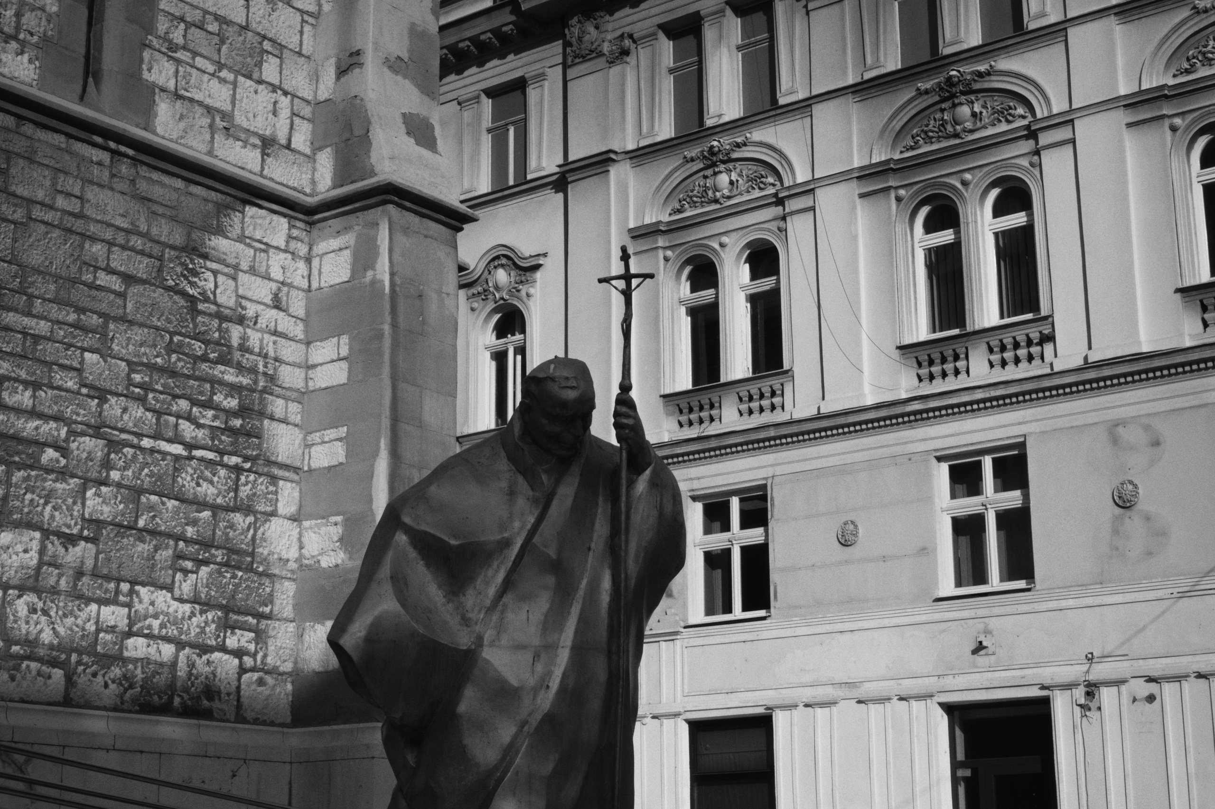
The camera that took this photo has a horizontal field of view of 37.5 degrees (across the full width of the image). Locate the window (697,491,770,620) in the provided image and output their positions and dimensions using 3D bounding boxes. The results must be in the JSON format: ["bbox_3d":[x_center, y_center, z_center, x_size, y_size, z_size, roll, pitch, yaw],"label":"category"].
[{"bbox_3d":[1.954,2.317,27.297,1.458,1.958,0.200,-11,-19,35],"label":"window"}]

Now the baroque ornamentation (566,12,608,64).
[{"bbox_3d":[-0.345,-6.368,30.976,0.918,0.793,0.220,-11,-17,35],"label":"baroque ornamentation"}]

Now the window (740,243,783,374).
[{"bbox_3d":[2.488,-1.493,27.918,0.783,2.205,0.200,-11,-19,35],"label":"window"}]

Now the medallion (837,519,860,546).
[{"bbox_3d":[3.482,1.870,25.940,0.369,0.369,0.060,-11,-19,35],"label":"medallion"}]

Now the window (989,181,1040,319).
[{"bbox_3d":[5.823,-2.180,25.728,0.793,2.018,0.180,-11,-17,35],"label":"window"}]

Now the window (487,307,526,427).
[{"bbox_3d":[-1.658,-0.655,30.926,0.976,2.194,0.200,-11,-19,35],"label":"window"}]

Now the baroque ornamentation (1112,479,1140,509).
[{"bbox_3d":[6.815,1.178,23.527,0.358,0.362,0.060,-11,-19,35],"label":"baroque ornamentation"}]

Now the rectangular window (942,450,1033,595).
[{"bbox_3d":[5.301,1.631,24.871,1.424,1.991,0.200,-11,-19,35],"label":"rectangular window"}]

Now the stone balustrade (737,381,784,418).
[{"bbox_3d":[2.312,-0.018,26.588,0.818,0.458,0.170,-12,-19,35],"label":"stone balustrade"}]

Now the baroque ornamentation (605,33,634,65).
[{"bbox_3d":[0.199,-6.126,30.756,0.575,0.520,0.280,-11,-17,35],"label":"baroque ornamentation"}]

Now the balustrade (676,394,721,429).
[{"bbox_3d":[1.372,0.149,26.162,0.778,0.418,0.160,-11,-19,35],"label":"balustrade"}]

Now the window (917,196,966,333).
[{"bbox_3d":[4.926,-1.994,26.152,0.787,2.171,0.200,-11,-19,35],"label":"window"}]

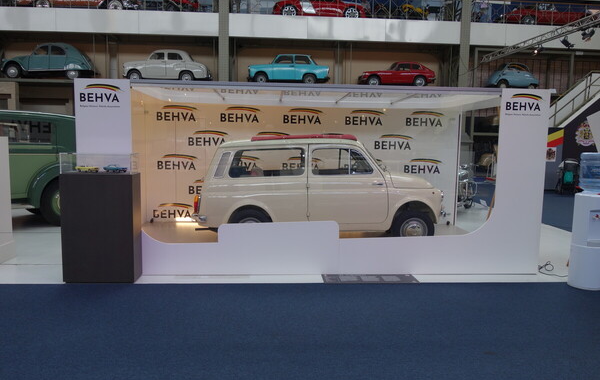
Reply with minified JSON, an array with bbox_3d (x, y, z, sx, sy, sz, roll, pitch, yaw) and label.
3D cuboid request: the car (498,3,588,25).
[{"bbox_3d":[11.070,-7.607,20.977,4.400,1.230,1.660,1,6,-4],"label":"car"}]

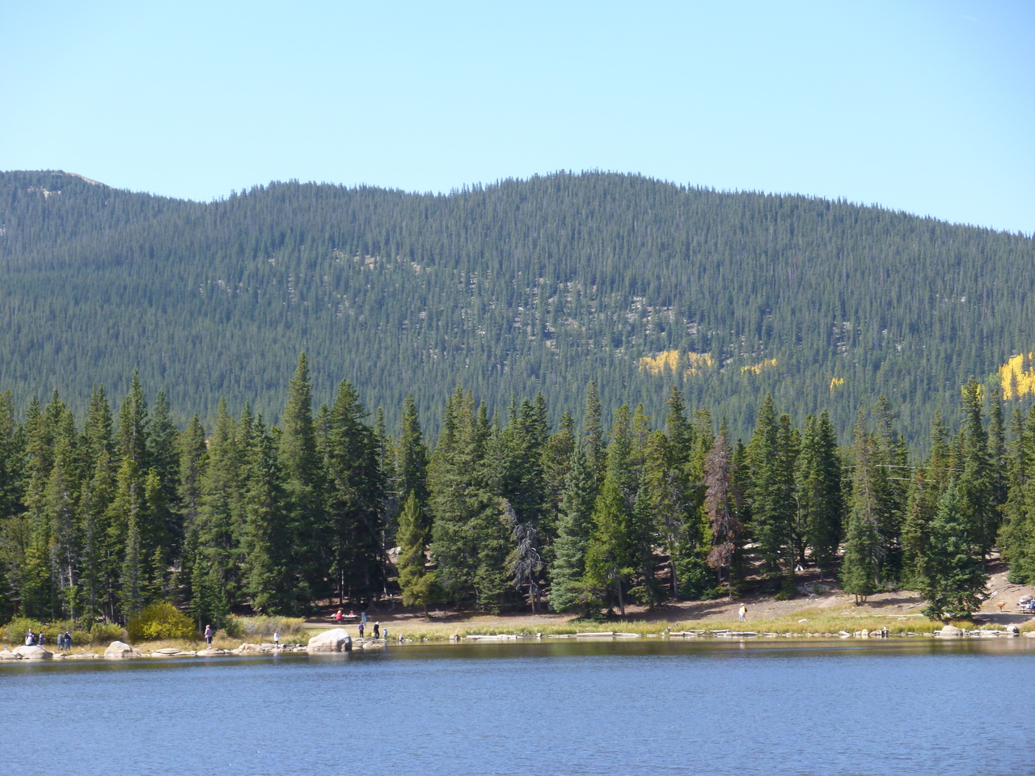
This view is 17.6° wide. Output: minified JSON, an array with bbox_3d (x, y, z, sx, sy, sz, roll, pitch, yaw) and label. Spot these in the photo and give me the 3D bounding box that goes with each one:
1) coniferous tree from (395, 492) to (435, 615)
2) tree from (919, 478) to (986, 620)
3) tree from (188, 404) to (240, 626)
[{"bbox_3d":[-9.090,14.780,300.000,3.480,11.230,3.480,0,-3,0],"label":"coniferous tree"},{"bbox_3d":[41.350,15.430,318.000,6.450,13.280,6.450,0,-3,0],"label":"tree"},{"bbox_3d":[-22.550,9.310,248.000,3.710,16.890,3.710,0,-3,0],"label":"tree"}]

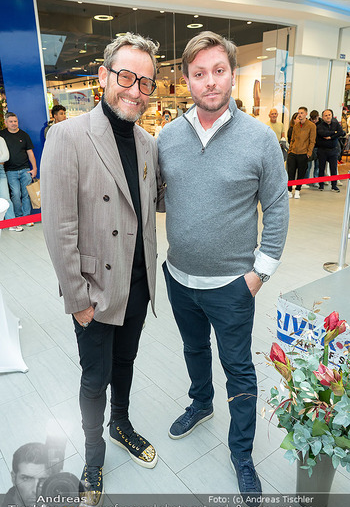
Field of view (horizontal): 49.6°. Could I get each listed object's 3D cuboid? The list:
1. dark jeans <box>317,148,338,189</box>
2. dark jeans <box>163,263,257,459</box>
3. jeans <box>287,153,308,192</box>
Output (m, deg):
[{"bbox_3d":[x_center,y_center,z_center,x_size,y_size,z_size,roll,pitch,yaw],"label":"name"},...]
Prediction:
[{"bbox_3d":[3.417,-1.920,8.561,0.440,0.920,0.300,4,19,14],"label":"dark jeans"},{"bbox_3d":[0.196,0.454,1.765,0.430,0.940,0.460,5,20,17],"label":"dark jeans"},{"bbox_3d":[2.616,-1.726,8.040,0.420,0.880,0.300,7,20,23],"label":"jeans"}]

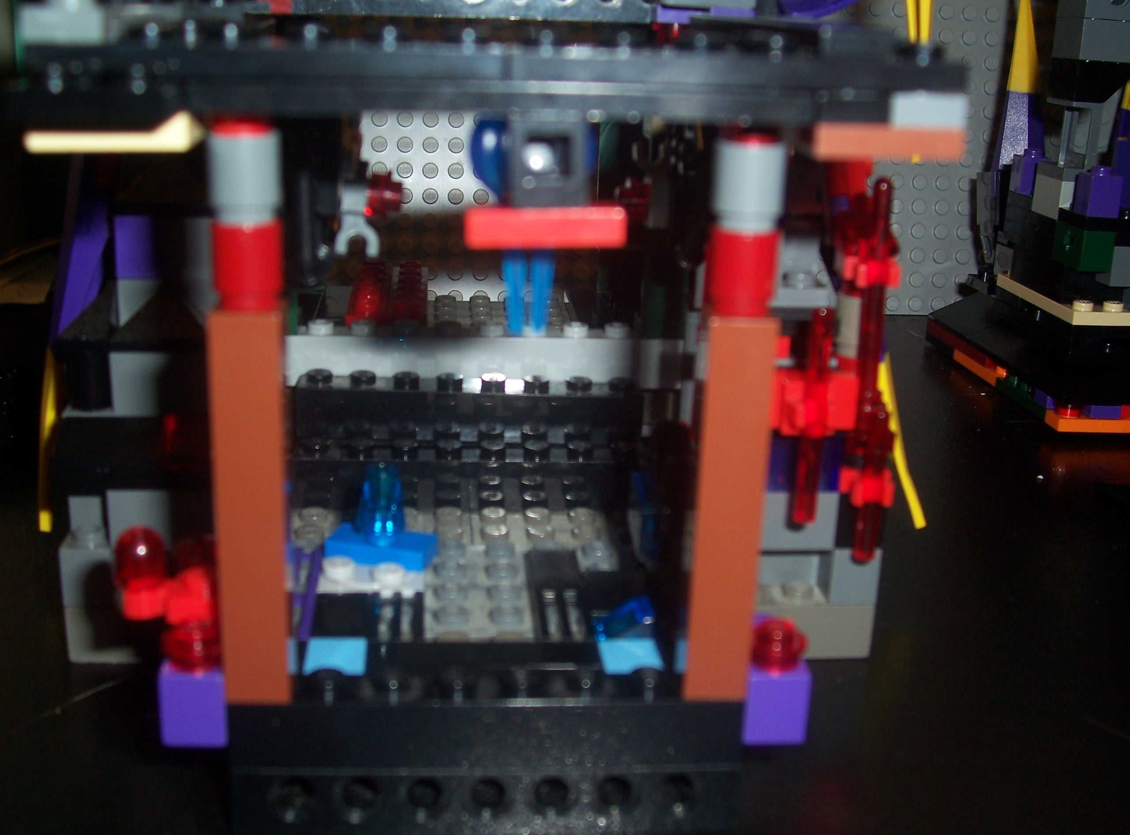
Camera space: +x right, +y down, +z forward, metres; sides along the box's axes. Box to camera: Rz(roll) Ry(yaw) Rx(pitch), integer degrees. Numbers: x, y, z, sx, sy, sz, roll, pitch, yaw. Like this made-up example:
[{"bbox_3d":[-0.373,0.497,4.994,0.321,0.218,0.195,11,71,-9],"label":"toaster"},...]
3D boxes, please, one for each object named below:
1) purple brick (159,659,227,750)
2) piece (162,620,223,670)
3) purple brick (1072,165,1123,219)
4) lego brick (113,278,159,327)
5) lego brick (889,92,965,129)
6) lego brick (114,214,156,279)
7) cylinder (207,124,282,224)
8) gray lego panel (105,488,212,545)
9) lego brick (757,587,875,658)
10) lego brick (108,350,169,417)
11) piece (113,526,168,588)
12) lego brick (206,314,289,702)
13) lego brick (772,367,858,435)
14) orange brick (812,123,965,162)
[{"bbox_3d":[-0.045,0.034,0.169,0.008,0.010,0.008,1,18,-5],"label":"purple brick"},{"bbox_3d":[-0.045,0.028,0.167,0.008,0.005,0.008,1,18,-5],"label":"piece"},{"bbox_3d":[0.132,-0.056,0.338,0.008,0.011,0.008,1,17,-3],"label":"purple brick"},{"bbox_3d":[-0.063,-0.017,0.210,0.009,0.010,0.007,1,18,-5],"label":"lego brick"},{"bbox_3d":[0.038,-0.033,0.146,0.008,0.004,0.008,1,18,-5],"label":"lego brick"},{"bbox_3d":[-0.064,-0.026,0.211,0.008,0.010,0.008,1,17,-5],"label":"lego brick"},{"bbox_3d":[-0.035,-0.027,0.150,0.008,0.010,0.008,1,17,-5],"label":"cylinder"},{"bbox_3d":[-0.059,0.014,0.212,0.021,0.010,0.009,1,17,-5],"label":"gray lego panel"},{"bbox_3d":[0.036,0.033,0.226,0.028,0.010,0.009,1,17,-5],"label":"lego brick"},{"bbox_3d":[-0.062,-0.007,0.214,0.015,0.010,0.009,1,17,-5],"label":"lego brick"},{"bbox_3d":[-0.052,0.017,0.170,0.006,0.007,0.006,1,18,-5],"label":"piece"},{"bbox_3d":[-0.037,0.010,0.162,0.008,0.049,0.008,1,18,-5],"label":"lego brick"},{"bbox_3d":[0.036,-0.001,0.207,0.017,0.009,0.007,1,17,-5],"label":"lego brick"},{"bbox_3d":[0.034,-0.030,0.146,0.016,0.004,0.008,1,18,-5],"label":"orange brick"}]

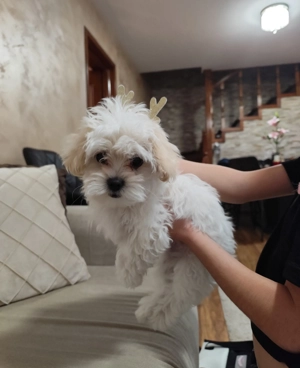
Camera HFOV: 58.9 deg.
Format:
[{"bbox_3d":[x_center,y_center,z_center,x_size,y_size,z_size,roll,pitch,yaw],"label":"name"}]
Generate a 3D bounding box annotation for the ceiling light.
[{"bbox_3d":[1.398,-1.847,2.974,0.285,0.170,0.285,-1,3,10],"label":"ceiling light"}]

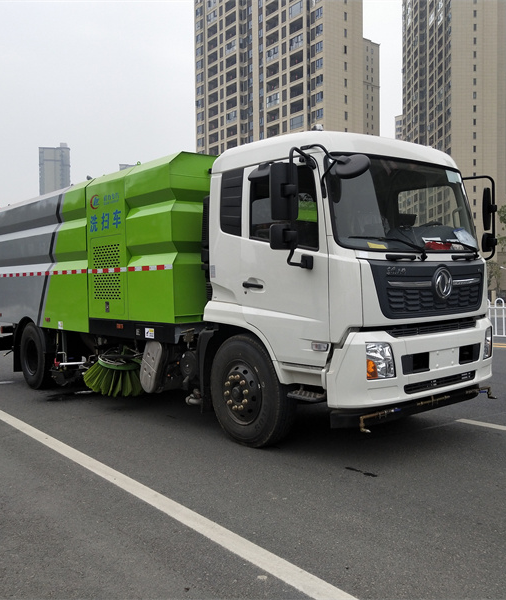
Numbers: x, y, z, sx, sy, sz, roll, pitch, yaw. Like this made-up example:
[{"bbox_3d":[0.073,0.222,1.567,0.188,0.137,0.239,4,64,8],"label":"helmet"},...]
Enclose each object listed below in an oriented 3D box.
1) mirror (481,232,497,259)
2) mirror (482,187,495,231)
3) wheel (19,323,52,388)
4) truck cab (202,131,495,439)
[{"bbox_3d":[2.405,-0.577,5.900,0.140,0.220,0.200,0,1,27],"label":"mirror"},{"bbox_3d":[2.405,-0.924,5.900,0.120,0.440,0.200,0,1,27],"label":"mirror"},{"bbox_3d":[-3.152,0.837,8.643,0.300,1.000,1.000,-2,2,-41],"label":"wheel"},{"bbox_3d":[1.013,-0.240,5.470,2.500,2.520,1.880,-2,2,-41],"label":"truck cab"}]

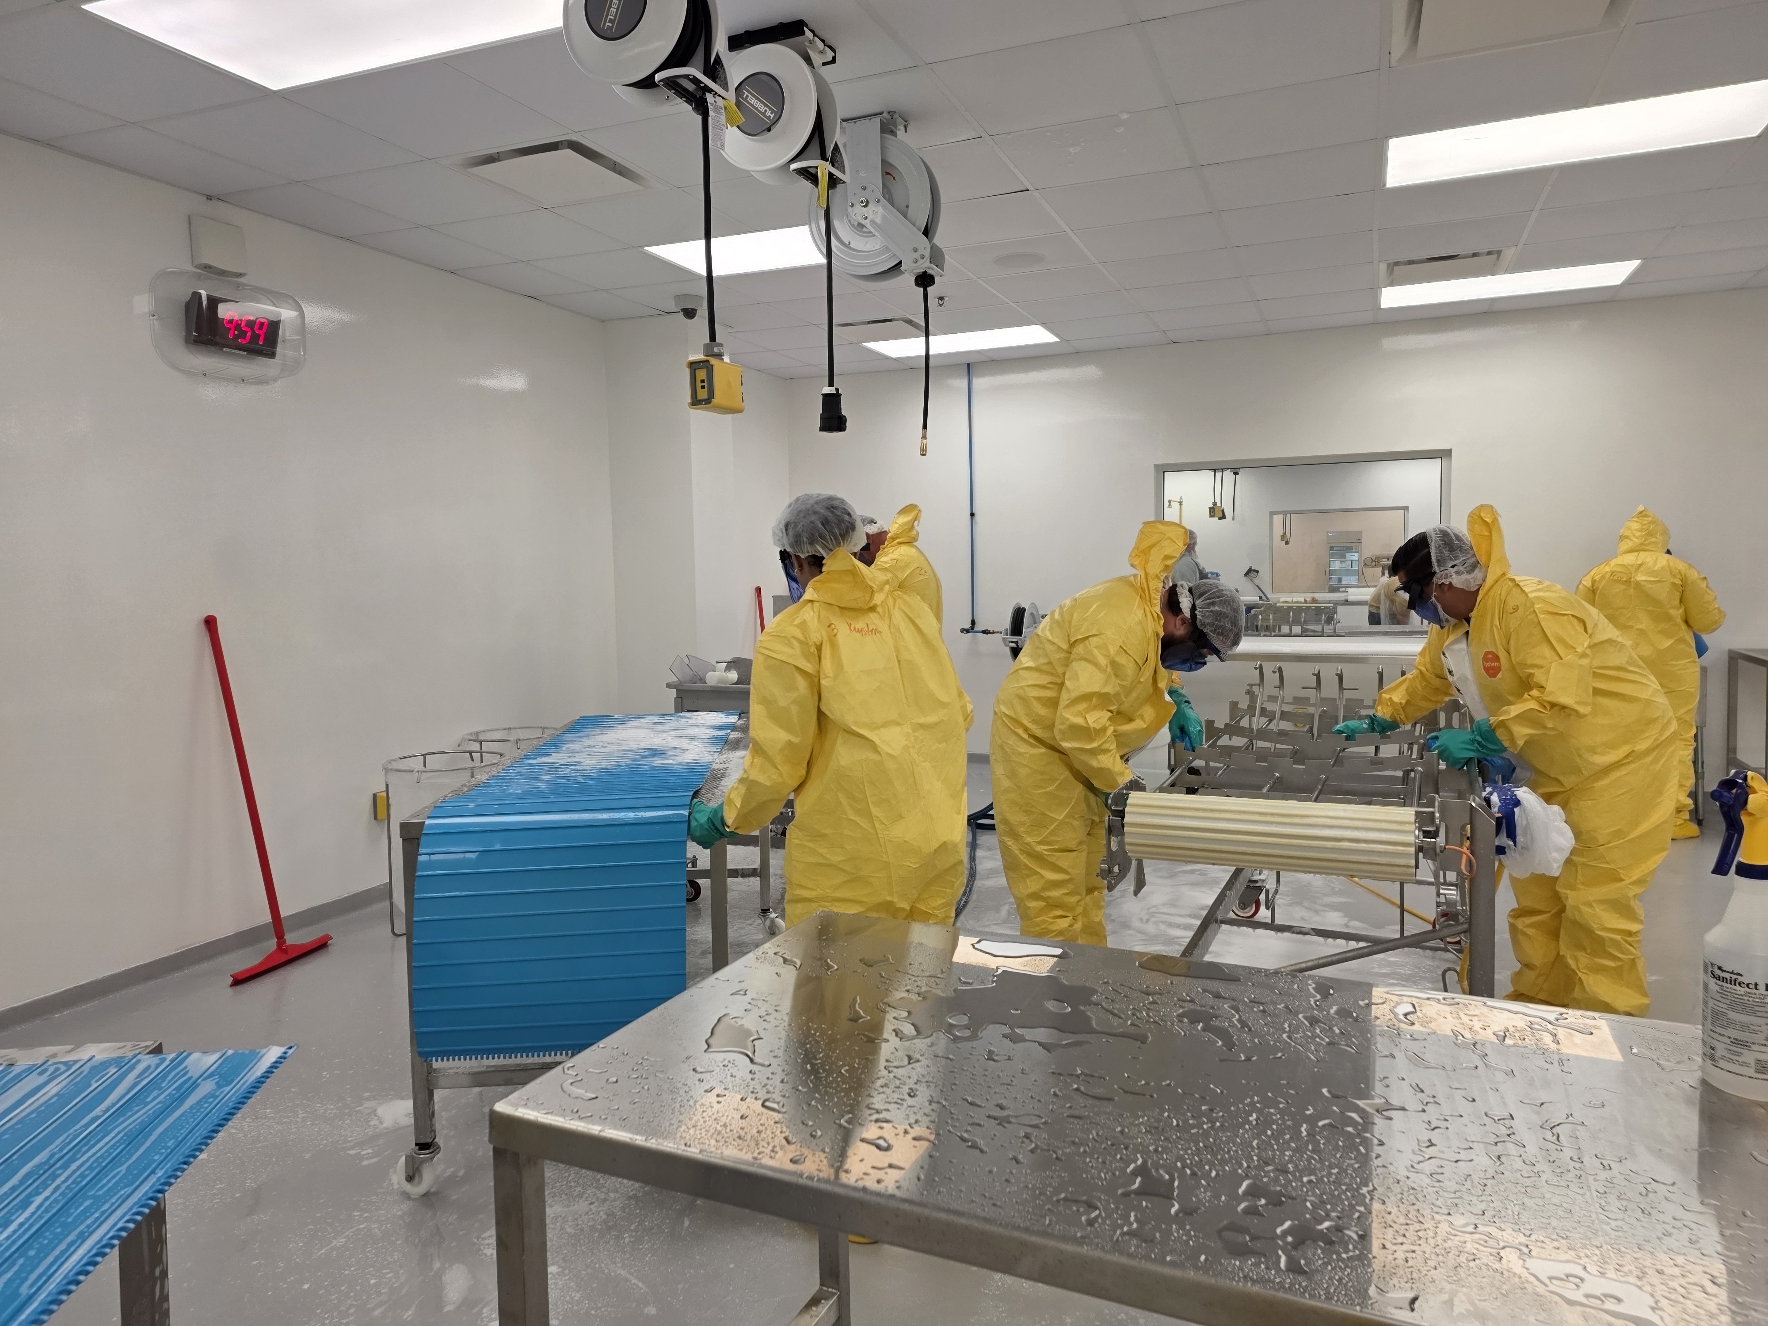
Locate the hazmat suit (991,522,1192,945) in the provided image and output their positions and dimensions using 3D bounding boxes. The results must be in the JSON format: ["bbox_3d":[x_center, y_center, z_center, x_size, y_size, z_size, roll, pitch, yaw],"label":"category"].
[{"bbox_3d":[0.552,0.414,3.128,0.520,1.540,0.580,1,5,19],"label":"hazmat suit"}]

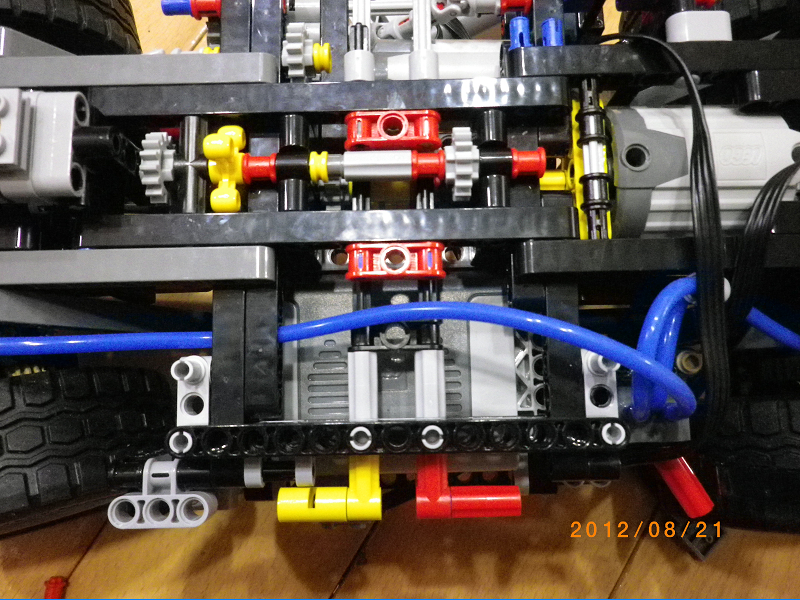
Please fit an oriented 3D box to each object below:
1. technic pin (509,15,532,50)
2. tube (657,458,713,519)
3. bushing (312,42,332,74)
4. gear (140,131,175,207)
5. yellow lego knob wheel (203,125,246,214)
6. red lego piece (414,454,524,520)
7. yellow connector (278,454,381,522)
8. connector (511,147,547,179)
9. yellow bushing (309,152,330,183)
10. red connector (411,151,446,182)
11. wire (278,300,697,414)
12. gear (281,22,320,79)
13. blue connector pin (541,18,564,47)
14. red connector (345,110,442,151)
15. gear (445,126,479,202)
[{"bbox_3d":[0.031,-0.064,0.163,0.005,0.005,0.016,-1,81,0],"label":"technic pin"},{"bbox_3d":[0.078,0.051,0.176,0.007,0.007,0.016,-31,84,-3],"label":"tube"},{"bbox_3d":[-0.019,-0.060,0.160,0.004,0.007,0.007,-1,83,0],"label":"bushing"},{"bbox_3d":[-0.057,-0.031,0.154,0.008,0.017,0.017,-1,83,0],"label":"gear"},{"bbox_3d":[-0.041,-0.032,0.157,0.008,0.022,0.022,-1,66,1],"label":"yellow lego knob wheel"},{"bbox_3d":[0.016,0.044,0.154,0.024,0.007,0.016,-1,83,0],"label":"red lego piece"},{"bbox_3d":[-0.016,0.043,0.149,0.024,0.007,0.016,-1,81,0],"label":"yellow connector"},{"bbox_3d":[0.031,-0.032,0.153,0.008,0.007,0.007,-1,81,0],"label":"connector"},{"bbox_3d":[-0.019,-0.031,0.153,0.004,0.007,0.007,-1,81,0],"label":"yellow bushing"},{"bbox_3d":[0.007,-0.032,0.154,0.008,0.007,0.007,-1,83,0],"label":"red connector"},{"bbox_3d":[0.017,0.014,0.143,0.095,0.030,0.027,-1,81,0],"label":"wire"},{"bbox_3d":[-0.026,-0.062,0.165,0.008,0.018,0.018,-1,81,0],"label":"gear"},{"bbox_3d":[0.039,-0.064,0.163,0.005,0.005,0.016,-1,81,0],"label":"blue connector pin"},{"bbox_3d":[-0.002,-0.040,0.156,0.024,0.008,0.008,-1,83,0],"label":"red connector"},{"bbox_3d":[0.015,-0.032,0.153,0.008,0.018,0.018,-1,81,0],"label":"gear"}]

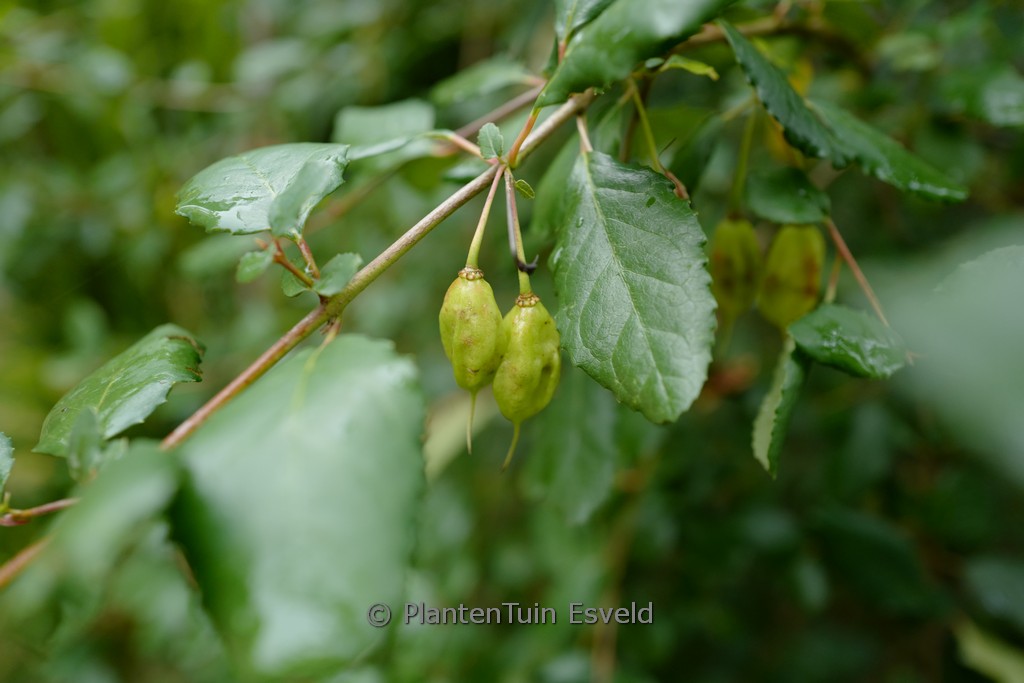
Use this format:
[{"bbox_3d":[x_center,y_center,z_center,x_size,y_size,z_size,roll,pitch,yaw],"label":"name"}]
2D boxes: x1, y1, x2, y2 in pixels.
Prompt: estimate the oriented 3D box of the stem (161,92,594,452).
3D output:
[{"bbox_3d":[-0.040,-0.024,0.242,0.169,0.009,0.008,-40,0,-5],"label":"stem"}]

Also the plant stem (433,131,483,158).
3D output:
[{"bbox_3d":[-0.018,-0.067,0.270,0.019,0.004,0.004,30,0,11],"label":"plant stem"}]

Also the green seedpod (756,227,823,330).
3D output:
[{"bbox_3d":[0.108,-0.025,0.310,0.024,0.044,0.023,8,0,0],"label":"green seedpod"}]

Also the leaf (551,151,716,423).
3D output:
[{"bbox_3d":[0.040,-0.018,0.260,0.052,0.098,0.016,-18,-17,-2],"label":"leaf"}]

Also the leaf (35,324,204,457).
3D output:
[{"bbox_3d":[-0.118,0.015,0.240,0.052,0.013,0.032,-34,47,-13],"label":"leaf"}]

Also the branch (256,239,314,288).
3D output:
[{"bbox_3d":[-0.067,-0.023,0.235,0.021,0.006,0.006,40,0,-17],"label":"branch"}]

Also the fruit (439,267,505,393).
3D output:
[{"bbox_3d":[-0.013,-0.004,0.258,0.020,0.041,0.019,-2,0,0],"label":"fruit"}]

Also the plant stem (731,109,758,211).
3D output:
[{"bbox_3d":[0.082,-0.065,0.282,0.005,0.037,0.005,13,-7,0],"label":"plant stem"}]

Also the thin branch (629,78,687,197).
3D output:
[{"bbox_3d":[0.053,-0.072,0.285,0.006,0.046,0.006,-26,0,0],"label":"thin branch"}]

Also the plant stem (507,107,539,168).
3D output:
[{"bbox_3d":[0.003,-0.065,0.255,0.003,0.021,0.004,24,9,0],"label":"plant stem"}]

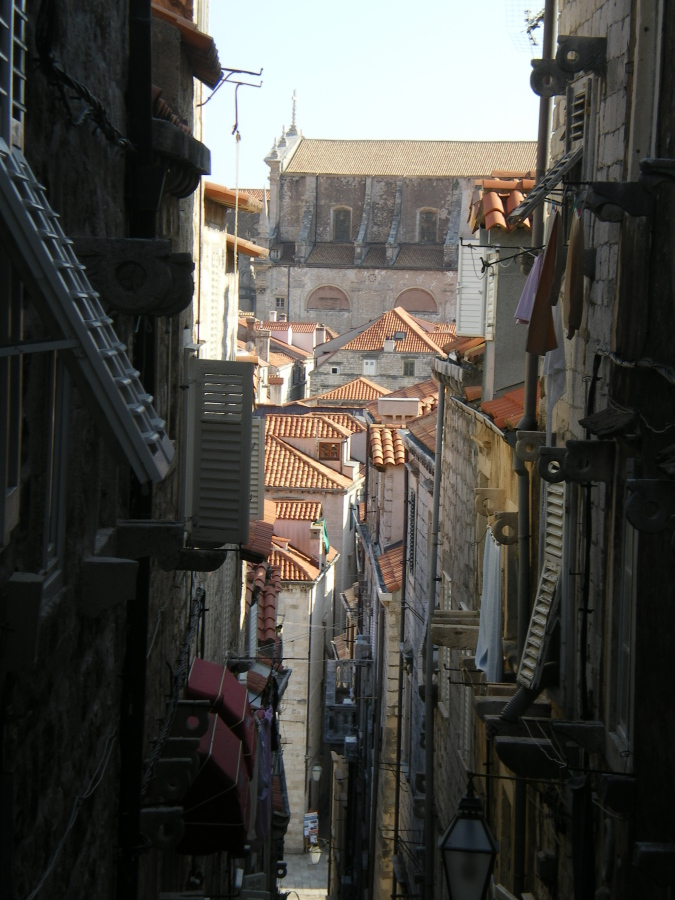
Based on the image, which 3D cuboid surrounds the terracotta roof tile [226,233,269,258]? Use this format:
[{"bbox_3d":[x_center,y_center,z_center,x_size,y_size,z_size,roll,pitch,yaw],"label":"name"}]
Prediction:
[{"bbox_3d":[-1.340,-3.037,36.000,0.660,0.130,0.280,23,1,-2],"label":"terracotta roof tile"}]

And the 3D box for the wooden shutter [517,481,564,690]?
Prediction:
[{"bbox_3d":[1.473,0.952,17.500,0.220,1.530,0.580,1,2,-8],"label":"wooden shutter"}]

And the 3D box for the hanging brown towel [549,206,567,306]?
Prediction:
[{"bbox_3d":[1.543,-1.360,17.000,0.100,0.710,0.300,2,2,-1],"label":"hanging brown towel"}]

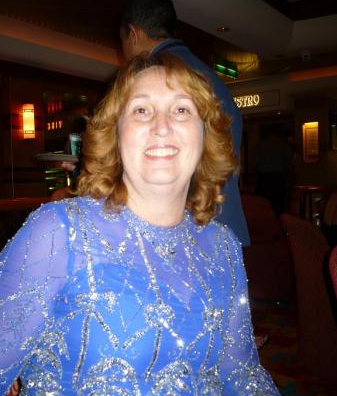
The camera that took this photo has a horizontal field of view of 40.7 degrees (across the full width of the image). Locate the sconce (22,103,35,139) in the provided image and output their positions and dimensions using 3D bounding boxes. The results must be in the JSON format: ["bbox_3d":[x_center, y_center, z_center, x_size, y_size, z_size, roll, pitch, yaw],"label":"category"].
[{"bbox_3d":[-1.720,-0.940,5.600,0.090,0.430,0.130,2,4,38],"label":"sconce"}]

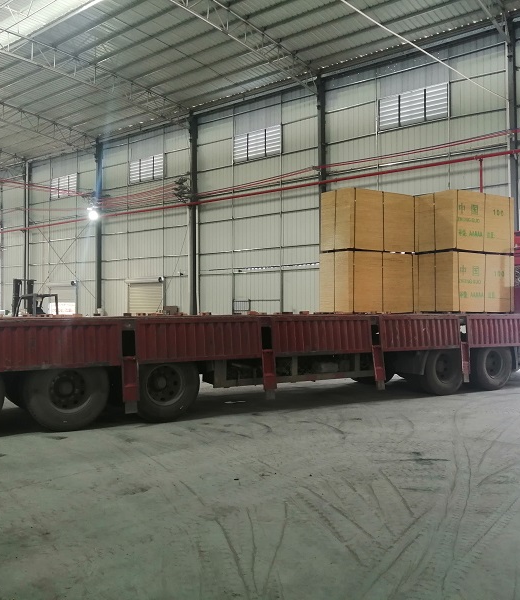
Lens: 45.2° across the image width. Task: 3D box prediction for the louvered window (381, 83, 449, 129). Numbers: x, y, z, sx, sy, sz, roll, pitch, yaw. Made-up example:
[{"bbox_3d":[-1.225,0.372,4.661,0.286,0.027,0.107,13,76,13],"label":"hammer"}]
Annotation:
[{"bbox_3d":[5.639,-7.065,23.070,2.847,1.268,0.100,-1,-1,40],"label":"louvered window"}]

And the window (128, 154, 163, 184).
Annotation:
[{"bbox_3d":[-5.955,-6.804,32.677,2.820,1.205,0.100,-1,-1,40],"label":"window"}]

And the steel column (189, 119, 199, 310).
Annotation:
[{"bbox_3d":[-3.203,-3.499,30.100,0.200,10.939,0.250,-1,-1,40],"label":"steel column"}]

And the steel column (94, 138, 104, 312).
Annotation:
[{"bbox_3d":[-9.021,-3.474,34.923,0.200,11.058,0.250,-1,-1,40],"label":"steel column"}]

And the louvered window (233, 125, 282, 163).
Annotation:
[{"bbox_3d":[-0.137,-6.903,27.855,2.808,1.241,0.100,-1,-1,40],"label":"louvered window"}]

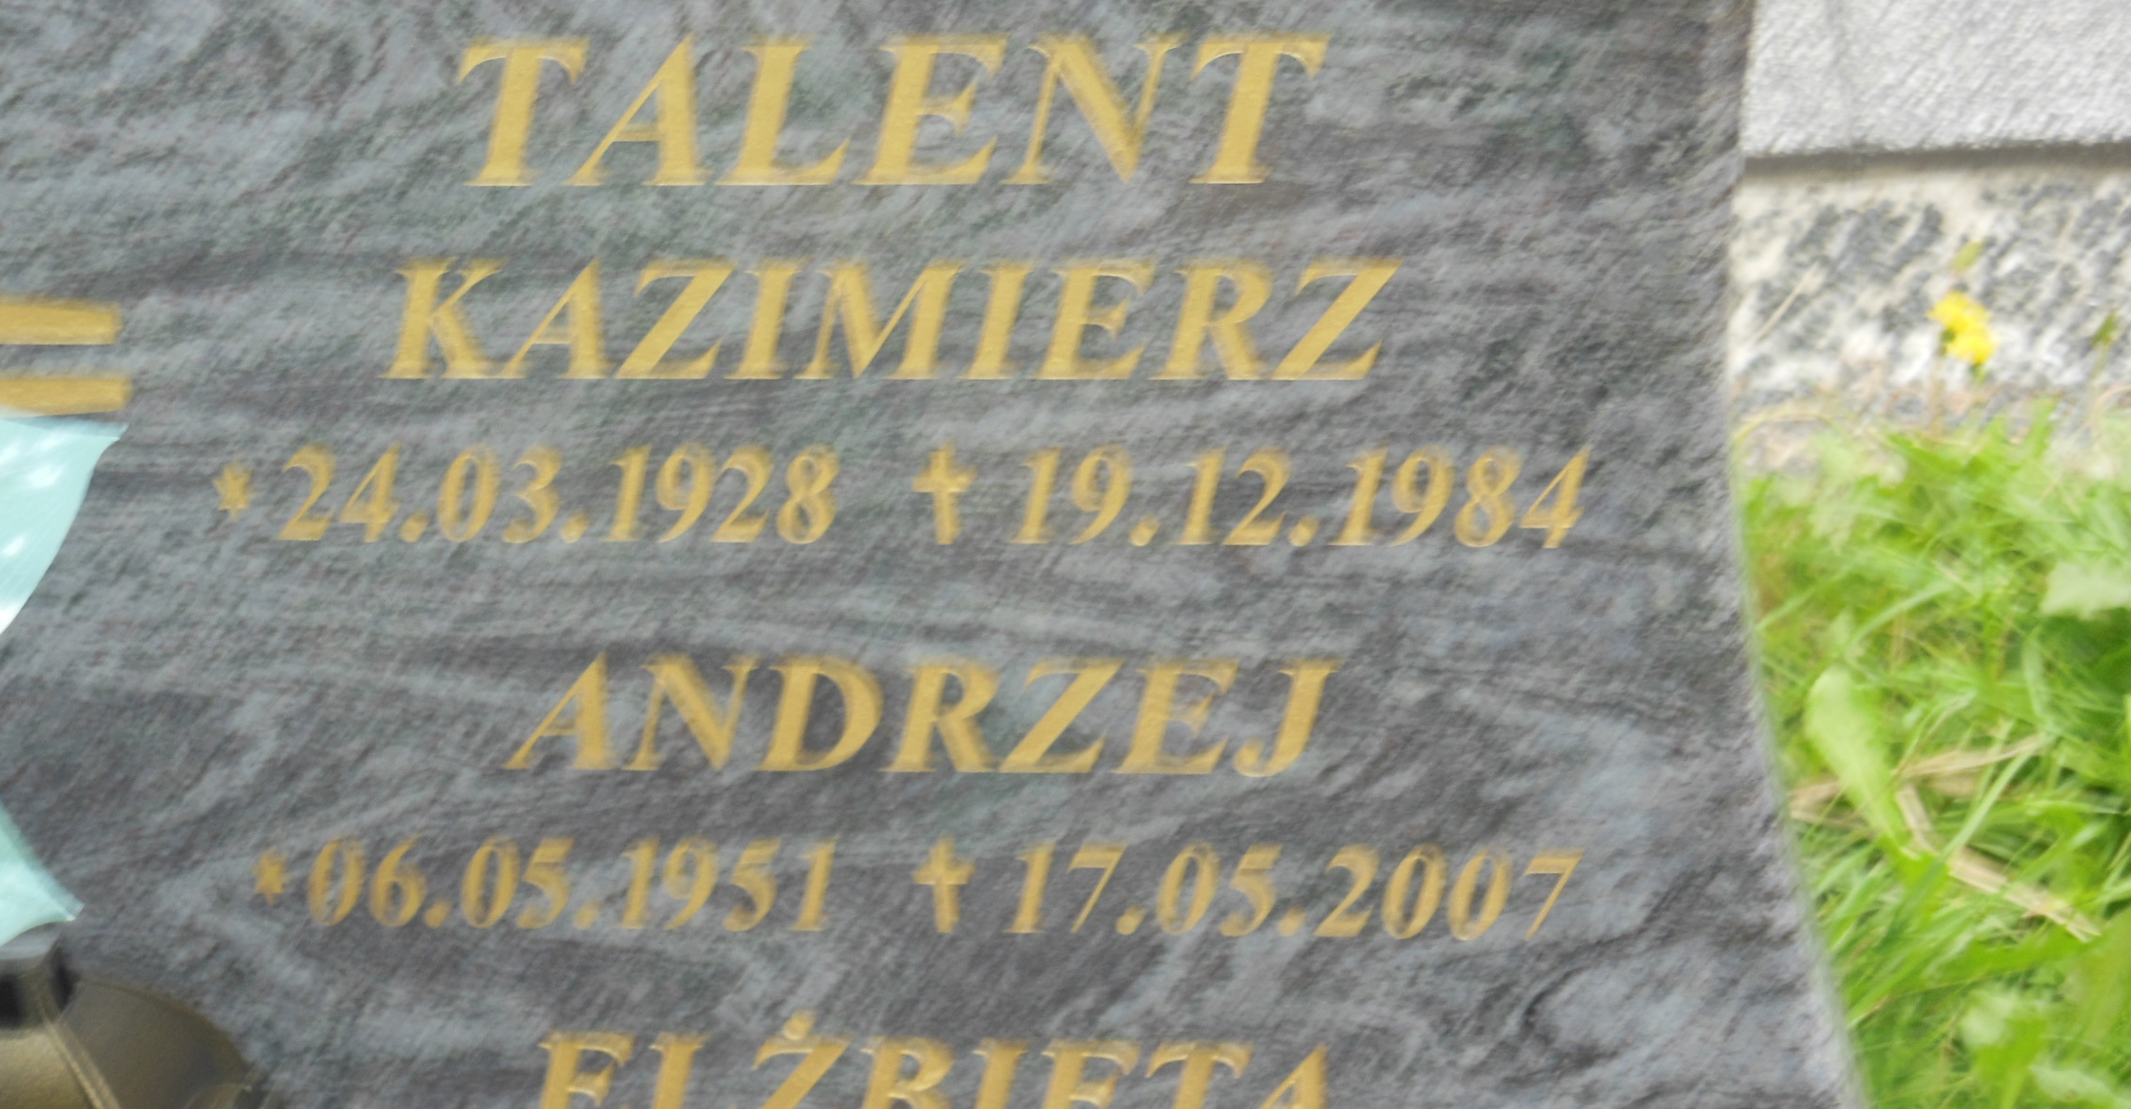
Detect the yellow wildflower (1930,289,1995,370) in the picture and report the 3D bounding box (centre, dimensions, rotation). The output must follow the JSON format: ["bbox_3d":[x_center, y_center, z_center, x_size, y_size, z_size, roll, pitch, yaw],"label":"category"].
[{"bbox_3d":[0.509,-0.127,3.420,0.036,0.039,0.032,2,23,8],"label":"yellow wildflower"}]

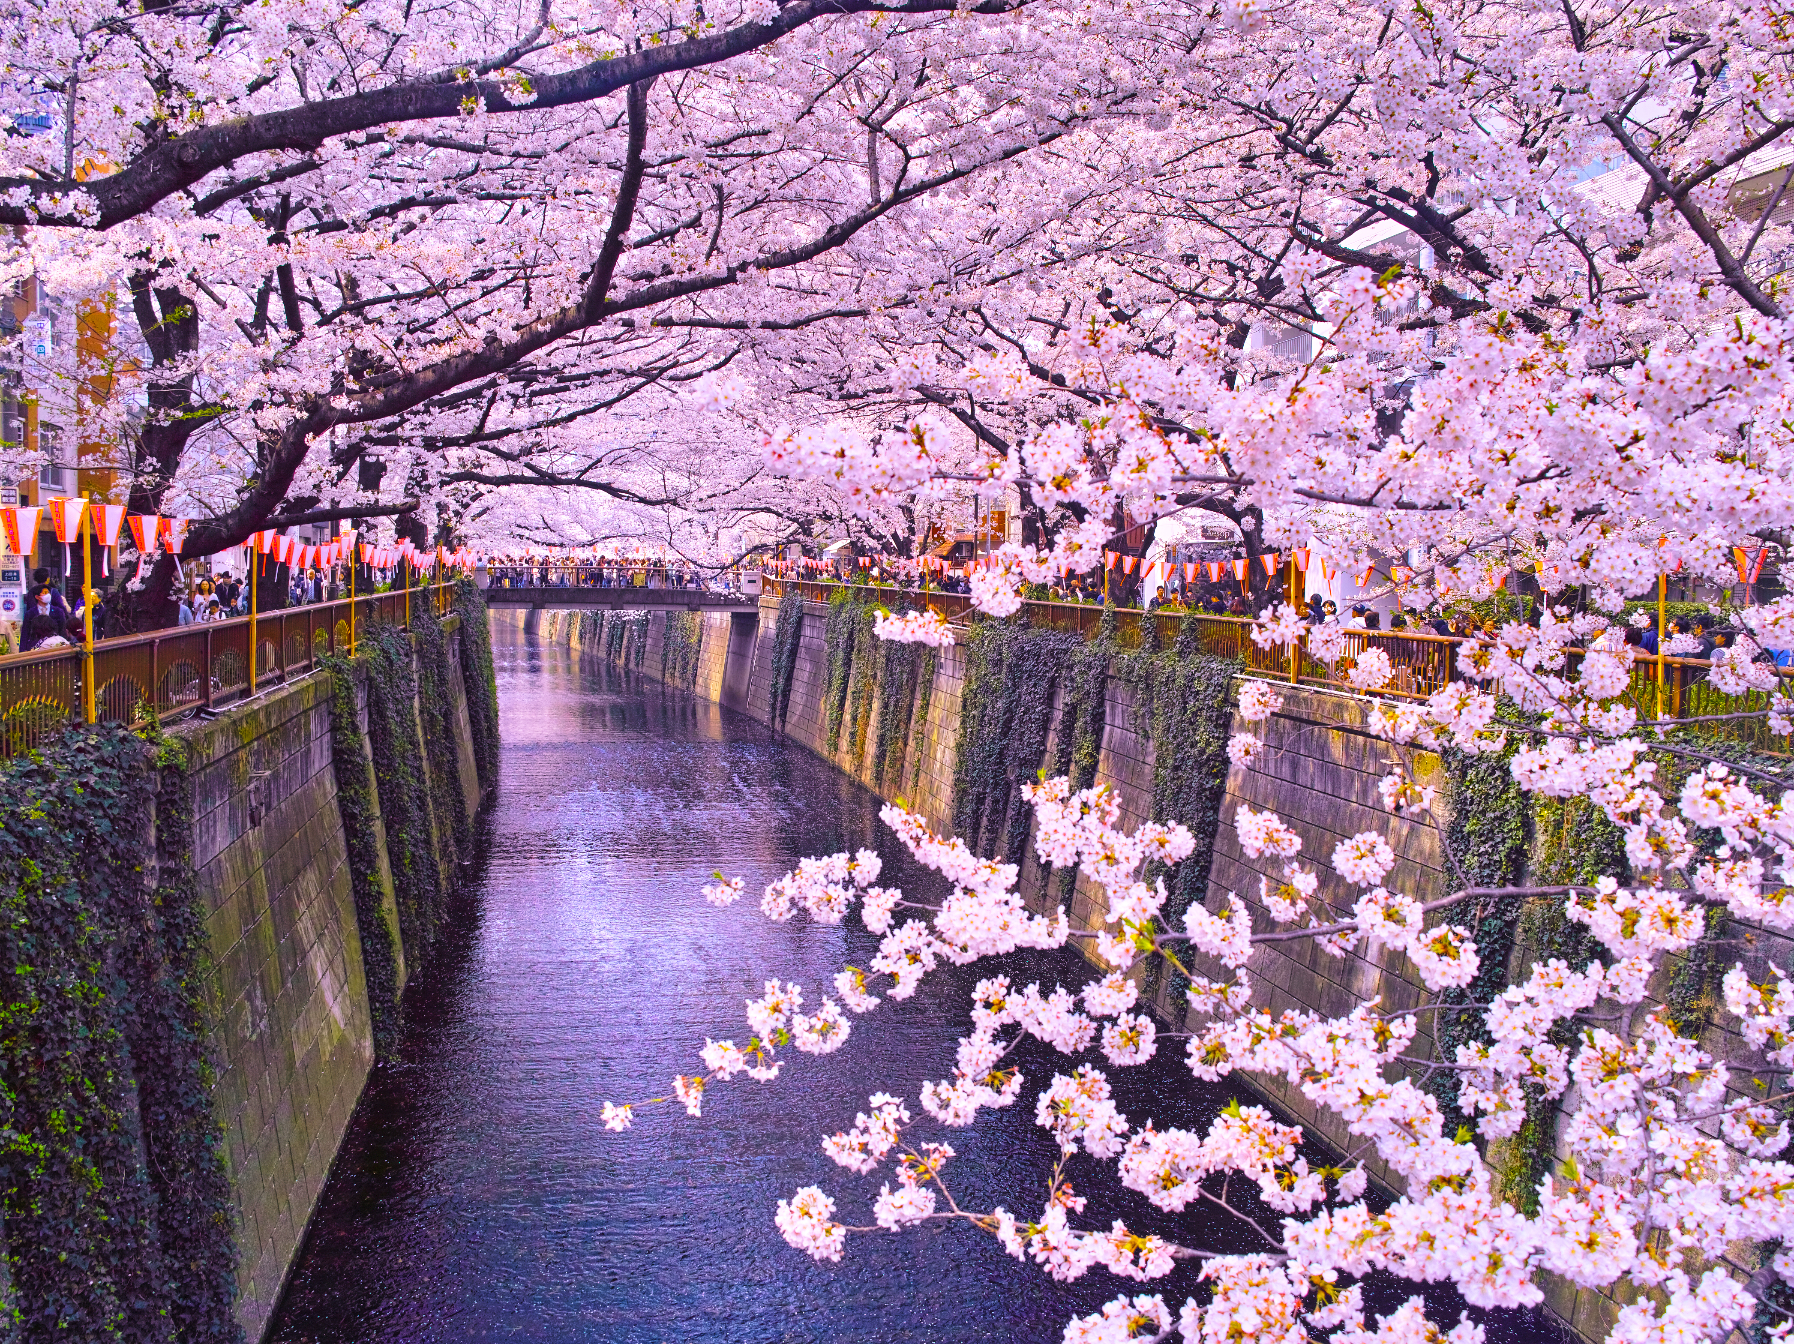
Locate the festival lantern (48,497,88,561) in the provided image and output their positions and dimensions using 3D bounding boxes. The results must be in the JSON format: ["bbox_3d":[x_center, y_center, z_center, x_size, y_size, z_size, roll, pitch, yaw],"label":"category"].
[{"bbox_3d":[-7.616,-1.310,14.400,0.370,0.600,0.350,0,4,-8],"label":"festival lantern"}]

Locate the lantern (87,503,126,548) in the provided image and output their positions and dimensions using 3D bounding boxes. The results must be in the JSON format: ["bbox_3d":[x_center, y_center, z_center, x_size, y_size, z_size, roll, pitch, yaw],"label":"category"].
[{"bbox_3d":[-7.766,-1.416,15.400,0.370,0.460,0.350,0,4,-8],"label":"lantern"}]

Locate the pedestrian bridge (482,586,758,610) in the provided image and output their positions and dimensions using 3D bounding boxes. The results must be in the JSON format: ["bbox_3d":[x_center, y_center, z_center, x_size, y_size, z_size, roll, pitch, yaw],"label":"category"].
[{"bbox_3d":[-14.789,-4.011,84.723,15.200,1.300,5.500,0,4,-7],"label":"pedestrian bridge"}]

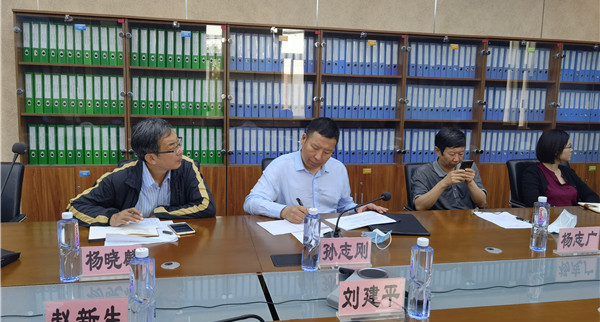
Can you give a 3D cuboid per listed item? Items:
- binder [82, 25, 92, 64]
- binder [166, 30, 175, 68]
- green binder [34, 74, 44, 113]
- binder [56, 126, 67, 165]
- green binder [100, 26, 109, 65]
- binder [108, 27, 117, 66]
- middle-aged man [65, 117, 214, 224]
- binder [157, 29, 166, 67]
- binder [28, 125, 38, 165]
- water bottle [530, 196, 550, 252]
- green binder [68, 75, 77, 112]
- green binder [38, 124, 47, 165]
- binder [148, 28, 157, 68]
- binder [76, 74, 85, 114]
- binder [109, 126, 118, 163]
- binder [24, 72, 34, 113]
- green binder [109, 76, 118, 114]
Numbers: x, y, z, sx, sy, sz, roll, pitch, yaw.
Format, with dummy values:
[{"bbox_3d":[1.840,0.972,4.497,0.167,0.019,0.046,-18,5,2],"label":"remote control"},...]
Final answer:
[{"bbox_3d":[-1.748,-0.954,3.922,0.059,0.317,0.280,0,7,-11],"label":"binder"},{"bbox_3d":[-1.099,-0.938,4.018,0.060,0.315,0.280,0,7,-12],"label":"binder"},{"bbox_3d":[-2.105,-0.555,3.857,0.060,0.315,0.280,0,7,-12],"label":"green binder"},{"bbox_3d":[-1.966,-0.148,3.938,0.056,0.315,0.285,0,7,-12],"label":"binder"},{"bbox_3d":[-1.608,-0.949,3.927,0.060,0.318,0.285,0,7,-12],"label":"green binder"},{"bbox_3d":[-1.555,-0.955,3.960,0.059,0.317,0.280,0,7,-11],"label":"binder"},{"bbox_3d":[-0.813,0.406,2.404,0.730,1.270,0.680,-1,7,-18],"label":"middle-aged man"},{"bbox_3d":[-1.179,-0.950,4.016,0.060,0.318,0.285,0,7,-12],"label":"binder"},{"bbox_3d":[-2.170,-0.147,3.895,0.056,0.315,0.285,0,7,-12],"label":"binder"},{"bbox_3d":[1.027,0.265,1.997,0.063,0.230,0.063,0,7,-12],"label":"water bottle"},{"bbox_3d":[-1.857,-0.555,3.908,0.060,0.315,0.280,0,7,-12],"label":"green binder"},{"bbox_3d":[-2.105,-0.146,3.909,0.064,0.318,0.285,0,7,-12],"label":"green binder"},{"bbox_3d":[-1.238,-0.947,3.988,0.064,0.318,0.285,0,7,-12],"label":"binder"},{"bbox_3d":[-1.813,-0.559,3.956,0.059,0.317,0.280,0,7,-11],"label":"binder"},{"bbox_3d":[-1.572,-0.147,4.018,0.060,0.315,0.280,0,7,-12],"label":"binder"},{"bbox_3d":[-2.172,-0.554,3.843,0.060,0.315,0.280,0,7,-12],"label":"binder"},{"bbox_3d":[-1.557,-0.553,3.989,0.060,0.318,0.285,0,7,-12],"label":"green binder"}]

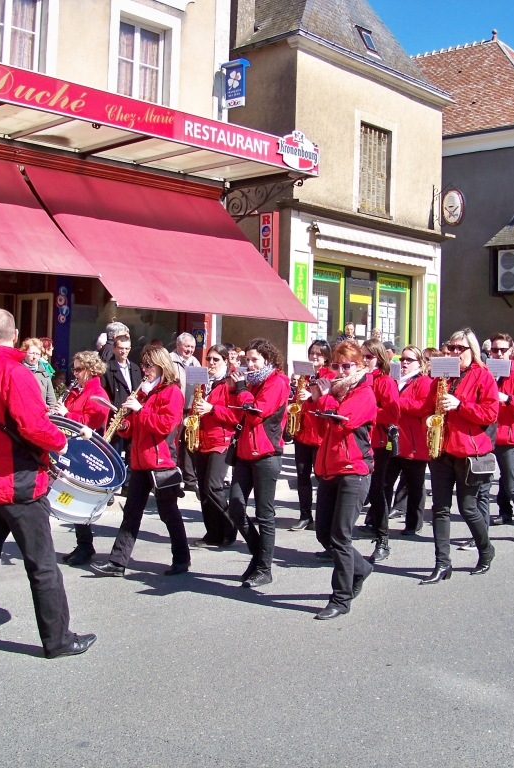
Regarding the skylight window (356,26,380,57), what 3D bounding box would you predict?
[{"bbox_3d":[2.032,-6.216,17.795,0.460,0.660,0.120,1,-23,-47],"label":"skylight window"}]

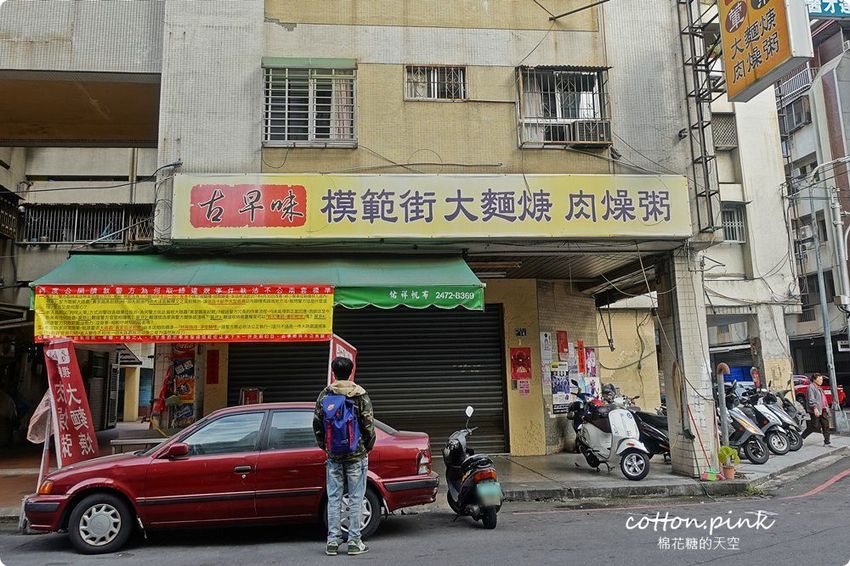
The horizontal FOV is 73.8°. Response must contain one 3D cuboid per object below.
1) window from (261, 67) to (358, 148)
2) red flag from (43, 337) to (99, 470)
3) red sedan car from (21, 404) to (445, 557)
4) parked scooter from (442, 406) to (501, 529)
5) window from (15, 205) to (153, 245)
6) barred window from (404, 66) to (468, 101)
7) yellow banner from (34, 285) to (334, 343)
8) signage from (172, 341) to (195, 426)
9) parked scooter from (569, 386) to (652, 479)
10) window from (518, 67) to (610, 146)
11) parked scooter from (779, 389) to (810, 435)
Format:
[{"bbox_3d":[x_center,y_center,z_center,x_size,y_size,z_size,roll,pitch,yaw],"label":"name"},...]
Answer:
[{"bbox_3d":[-1.640,-2.480,8.044,1.320,1.190,0.200,-1,-9,-4],"label":"window"},{"bbox_3d":[-4.405,1.779,7.014,0.420,1.940,0.600,-6,-10,27],"label":"red flag"},{"bbox_3d":[-1.918,2.022,6.388,4.150,1.360,1.680,0,-9,-7],"label":"red sedan car"},{"bbox_3d":[0.464,2.101,6.609,0.620,1.170,1.700,1,-9,-16],"label":"parked scooter"},{"bbox_3d":[-8.277,-1.426,13.808,3.100,0.980,0.300,-1,-9,-4],"label":"window"},{"bbox_3d":[0.145,-2.762,7.874,0.880,0.530,0.120,-1,-9,-4],"label":"barred window"},{"bbox_3d":[-2.610,0.342,6.202,3.180,0.630,0.050,-1,-9,-4],"label":"yellow banner"},{"bbox_3d":[-3.295,1.404,7.760,0.330,1.220,0.060,-1,-9,-4],"label":"signage"},{"bbox_3d":[2.685,2.208,8.354,0.700,1.160,1.770,1,-9,-16],"label":"parked scooter"},{"bbox_3d":[2.009,-2.549,8.270,1.280,1.150,0.340,-1,-9,-4],"label":"window"},{"bbox_3d":[7.290,2.775,12.189,0.700,1.150,1.800,7,-12,-44],"label":"parked scooter"}]

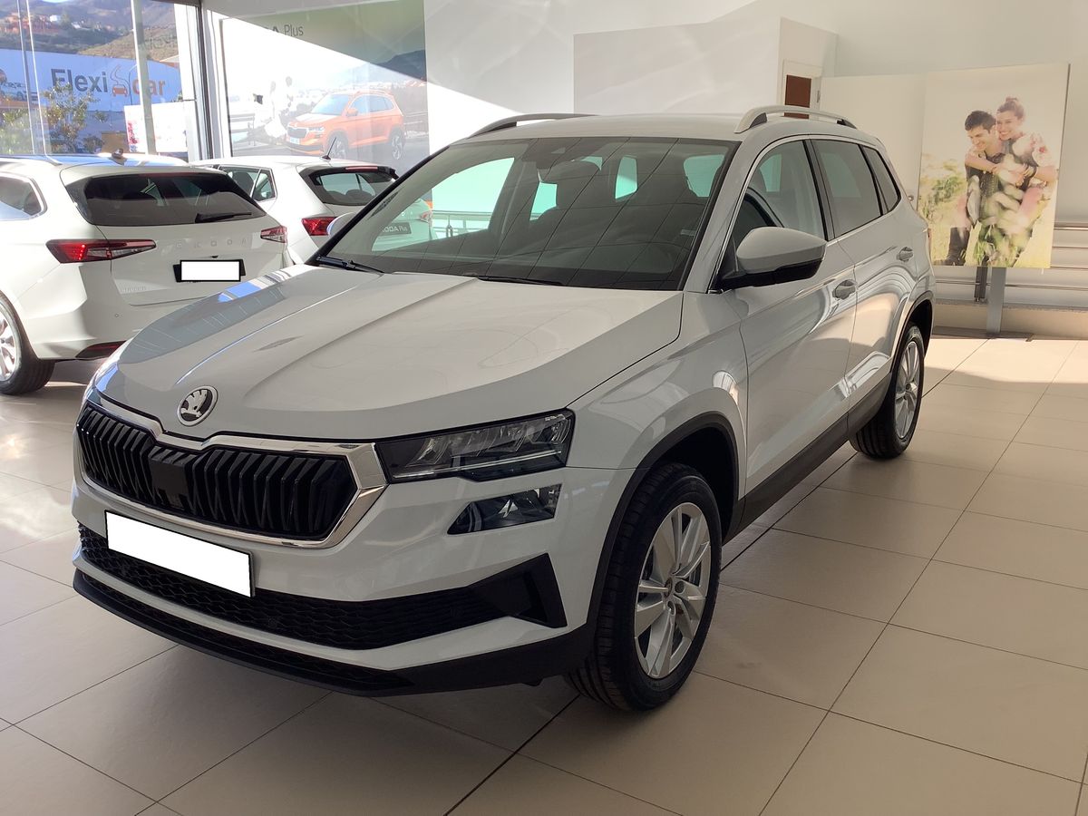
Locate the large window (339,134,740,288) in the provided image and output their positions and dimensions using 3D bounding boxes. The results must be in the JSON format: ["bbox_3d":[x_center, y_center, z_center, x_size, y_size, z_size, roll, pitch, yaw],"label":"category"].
[{"bbox_3d":[-0.073,-0.707,3.320,1.420,0.100,0.830,8,48,32],"label":"large window"}]

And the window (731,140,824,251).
[{"bbox_3d":[0.777,-0.700,3.310,0.060,0.430,1.010,-17,3,36],"label":"window"}]

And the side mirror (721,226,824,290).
[{"bbox_3d":[0.680,-0.454,2.874,0.240,0.165,0.180,8,17,32],"label":"side mirror"}]

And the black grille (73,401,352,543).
[{"bbox_3d":[-0.840,0.155,2.301,1.000,0.200,0.140,8,17,32],"label":"black grille"}]

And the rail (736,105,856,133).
[{"bbox_3d":[1.051,-1.147,3.919,0.070,0.100,1.480,8,17,32],"label":"rail"}]

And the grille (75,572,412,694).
[{"bbox_3d":[-0.838,0.514,2.390,1.260,0.090,0.150,8,17,32],"label":"grille"}]

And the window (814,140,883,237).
[{"bbox_3d":[1.249,-0.916,4.046,0.060,0.400,0.760,-17,3,36],"label":"window"}]

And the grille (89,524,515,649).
[{"bbox_3d":[-0.807,0.365,2.403,1.500,0.150,0.270,8,17,32],"label":"grille"}]

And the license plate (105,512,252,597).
[{"bbox_3d":[-0.870,0.341,2.297,0.520,0.110,0.025,8,16,32],"label":"license plate"}]

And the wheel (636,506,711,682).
[{"bbox_3d":[0.294,0.478,2.641,0.170,0.470,0.470,8,17,32],"label":"wheel"}]

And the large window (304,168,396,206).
[{"bbox_3d":[-1.822,-2.107,9.300,1.180,0.440,0.080,-17,-13,-48],"label":"large window"}]

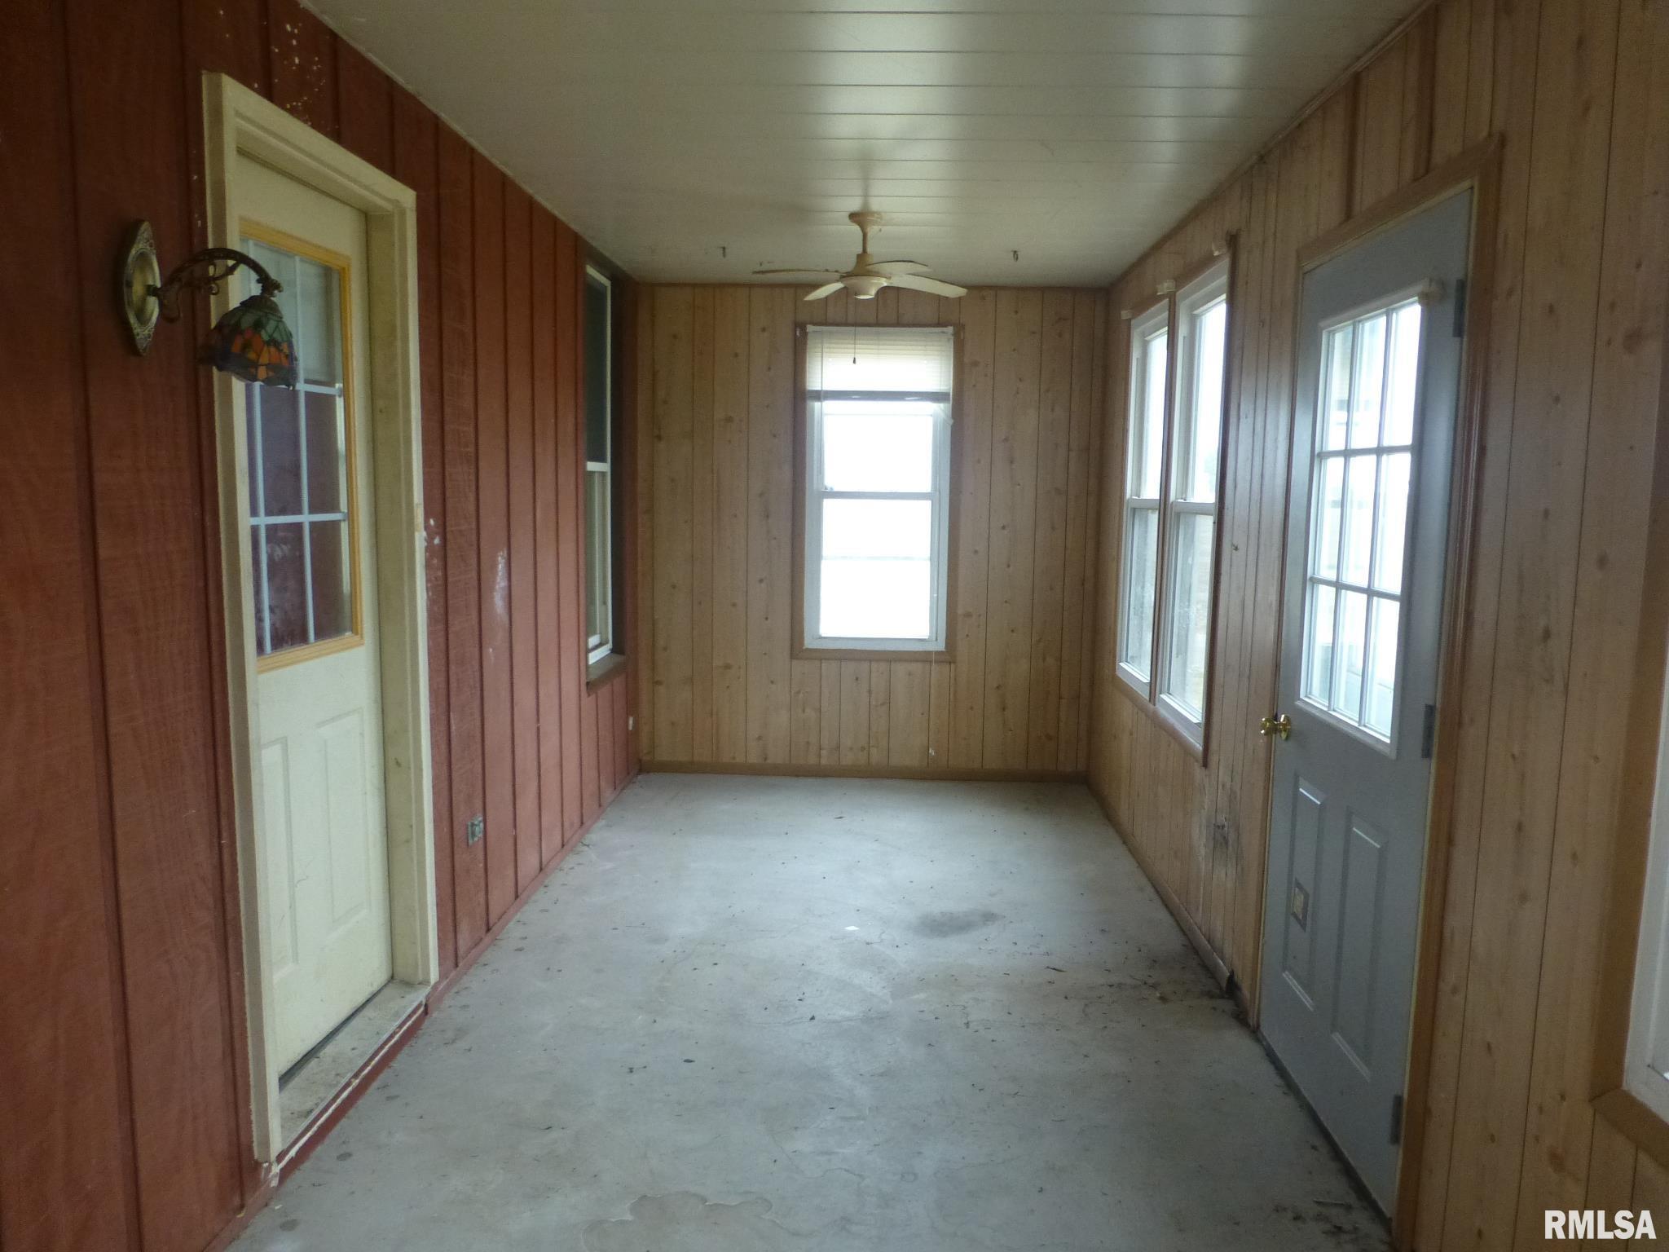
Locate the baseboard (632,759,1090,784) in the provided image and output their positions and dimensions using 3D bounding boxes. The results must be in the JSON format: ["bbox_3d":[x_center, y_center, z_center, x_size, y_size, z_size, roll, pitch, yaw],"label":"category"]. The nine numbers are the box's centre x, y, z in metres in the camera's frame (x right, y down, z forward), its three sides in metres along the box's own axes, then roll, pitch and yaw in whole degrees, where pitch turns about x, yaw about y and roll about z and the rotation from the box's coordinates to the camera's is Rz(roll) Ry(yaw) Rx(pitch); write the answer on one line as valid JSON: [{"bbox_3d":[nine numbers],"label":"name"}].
[{"bbox_3d":[0.143,0.760,6.024,2.310,0.066,0.016,1,7,3],"label":"baseboard"}]

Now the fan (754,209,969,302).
[{"bbox_3d":[0.116,-1.357,4.270,0.850,0.300,0.850,1,7,3],"label":"fan"}]

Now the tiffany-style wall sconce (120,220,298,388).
[{"bbox_3d":[-1.039,-0.544,1.949,0.270,0.275,0.175,1,7,3],"label":"tiffany-style wall sconce"}]

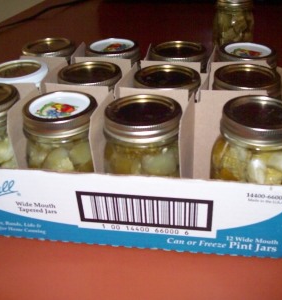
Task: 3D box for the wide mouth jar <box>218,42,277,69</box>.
[{"bbox_3d":[0.141,-0.074,0.575,0.081,0.129,0.081,-2,32,1],"label":"wide mouth jar"}]

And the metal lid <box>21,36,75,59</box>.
[{"bbox_3d":[-0.131,-0.142,0.598,0.074,0.018,0.074,-1,31,1],"label":"metal lid"}]

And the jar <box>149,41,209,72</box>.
[{"bbox_3d":[0.055,-0.083,0.604,0.084,0.130,0.084,3,31,9],"label":"jar"}]

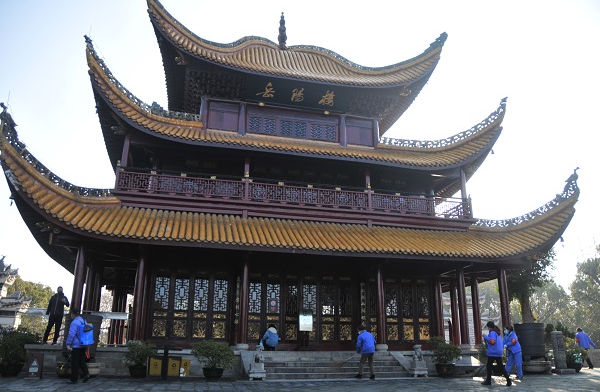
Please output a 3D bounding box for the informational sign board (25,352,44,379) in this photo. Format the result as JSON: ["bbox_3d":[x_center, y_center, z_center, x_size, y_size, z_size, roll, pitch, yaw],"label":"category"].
[{"bbox_3d":[-6.386,4.071,10.787,0.408,0.634,0.200,5,-18,-13],"label":"informational sign board"}]

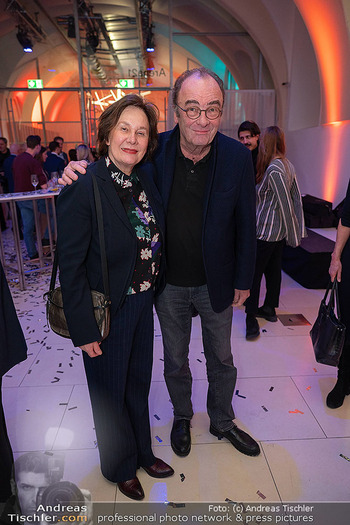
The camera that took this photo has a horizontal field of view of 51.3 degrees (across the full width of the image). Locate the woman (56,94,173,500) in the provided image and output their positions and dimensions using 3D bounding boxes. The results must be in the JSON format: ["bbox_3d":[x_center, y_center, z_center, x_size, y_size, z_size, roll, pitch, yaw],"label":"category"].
[{"bbox_3d":[-0.213,0.249,1.499,0.480,1.710,0.370,-12,20,-33],"label":"woman"}]

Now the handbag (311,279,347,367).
[{"bbox_3d":[0.926,0.344,2.200,0.140,0.500,0.280,4,16,15],"label":"handbag"}]

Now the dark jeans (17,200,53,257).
[{"bbox_3d":[-2.235,-0.589,5.800,0.400,0.950,0.400,-13,20,-38],"label":"dark jeans"}]

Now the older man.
[{"bbox_3d":[-0.007,0.138,1.654,0.800,1.830,0.420,-1,17,-3],"label":"older man"}]

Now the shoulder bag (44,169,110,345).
[{"bbox_3d":[-0.396,-0.033,1.490,0.265,0.670,0.160,5,17,20],"label":"shoulder bag"}]

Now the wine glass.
[{"bbox_3d":[-1.692,-0.950,4.400,0.083,0.220,0.083,-1,16,0],"label":"wine glass"}]

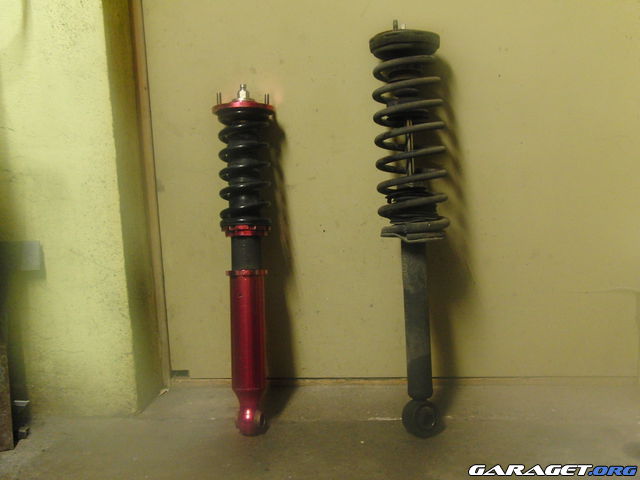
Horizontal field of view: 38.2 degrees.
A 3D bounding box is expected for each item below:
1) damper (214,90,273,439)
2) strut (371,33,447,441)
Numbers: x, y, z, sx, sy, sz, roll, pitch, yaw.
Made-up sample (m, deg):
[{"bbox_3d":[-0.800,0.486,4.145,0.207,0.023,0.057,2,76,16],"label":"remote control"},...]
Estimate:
[{"bbox_3d":[-0.129,0.035,1.620,0.108,0.614,0.103,-1,1,0],"label":"damper"},{"bbox_3d":[0.163,-0.019,1.610,0.126,0.730,0.126,-3,2,0],"label":"strut"}]

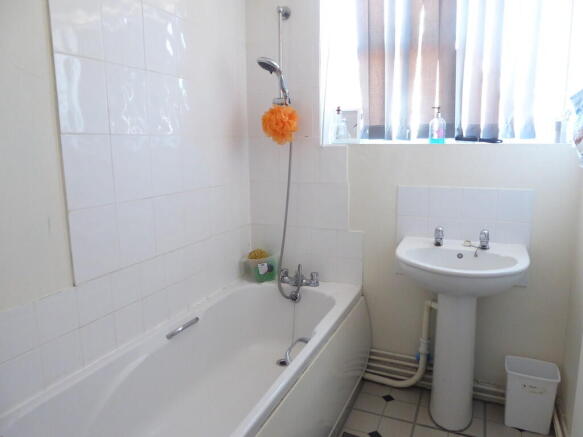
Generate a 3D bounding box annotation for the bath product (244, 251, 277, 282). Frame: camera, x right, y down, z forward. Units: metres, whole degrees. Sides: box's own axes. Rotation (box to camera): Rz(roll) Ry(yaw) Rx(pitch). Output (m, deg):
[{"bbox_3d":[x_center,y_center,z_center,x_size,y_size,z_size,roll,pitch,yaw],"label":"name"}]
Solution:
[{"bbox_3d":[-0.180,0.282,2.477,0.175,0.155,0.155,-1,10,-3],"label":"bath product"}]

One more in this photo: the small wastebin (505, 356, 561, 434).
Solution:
[{"bbox_3d":[1.091,0.819,1.939,0.205,0.282,0.170,4,11,23],"label":"small wastebin"}]

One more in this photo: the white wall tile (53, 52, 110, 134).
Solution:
[{"bbox_3d":[-0.698,-0.409,1.406,0.010,0.250,0.200,4,11,23],"label":"white wall tile"}]

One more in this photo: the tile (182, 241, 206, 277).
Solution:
[{"bbox_3d":[-0.473,0.194,2.067,0.010,0.149,0.149,4,11,23],"label":"tile"}]

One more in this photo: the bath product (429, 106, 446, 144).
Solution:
[{"bbox_3d":[0.743,-0.473,2.141,0.078,0.187,0.065,4,11,23],"label":"bath product"}]

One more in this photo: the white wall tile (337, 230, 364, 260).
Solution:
[{"bbox_3d":[0.321,0.146,2.296,0.150,0.150,0.010,4,11,23],"label":"white wall tile"}]

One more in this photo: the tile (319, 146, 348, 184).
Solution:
[{"bbox_3d":[0.227,-0.293,2.309,0.175,0.208,0.010,4,11,23],"label":"tile"}]

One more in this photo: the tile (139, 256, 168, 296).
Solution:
[{"bbox_3d":[-0.596,0.246,1.812,0.009,0.150,0.150,4,11,23],"label":"tile"}]

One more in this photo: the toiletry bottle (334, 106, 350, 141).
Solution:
[{"bbox_3d":[0.272,-0.519,2.310,0.085,0.190,0.065,4,11,23],"label":"toiletry bottle"}]

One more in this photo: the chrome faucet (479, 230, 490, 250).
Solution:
[{"bbox_3d":[0.885,0.101,1.927,0.048,0.093,0.095,4,11,23],"label":"chrome faucet"}]

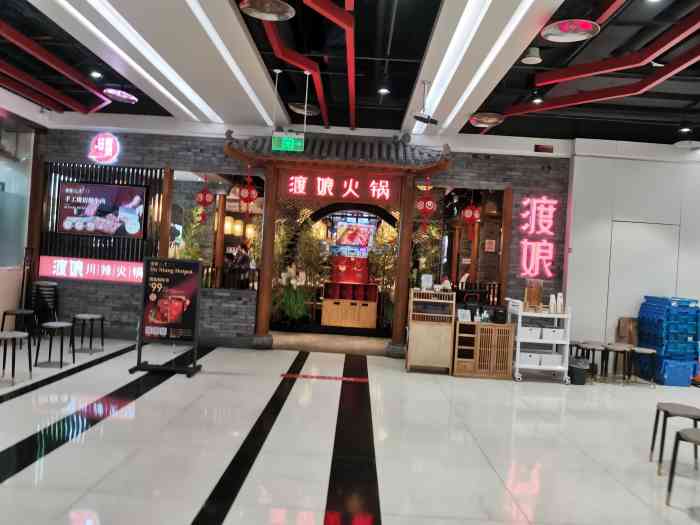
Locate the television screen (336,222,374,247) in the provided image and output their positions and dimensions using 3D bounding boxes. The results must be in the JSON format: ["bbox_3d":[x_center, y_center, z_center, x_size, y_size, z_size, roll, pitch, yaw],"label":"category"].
[{"bbox_3d":[0.094,-0.586,10.996,0.732,0.492,0.070,3,0,1],"label":"television screen"}]

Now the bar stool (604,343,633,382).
[{"bbox_3d":[3.480,1.335,6.840,0.325,0.455,0.325,3,0,1],"label":"bar stool"}]

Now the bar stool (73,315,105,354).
[{"bbox_3d":[-3.513,0.951,7.064,0.325,0.455,0.325,3,0,1],"label":"bar stool"}]

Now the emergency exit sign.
[{"bbox_3d":[-0.690,-1.353,5.903,0.360,0.202,0.040,3,0,1],"label":"emergency exit sign"}]

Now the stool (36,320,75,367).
[{"bbox_3d":[-3.401,0.964,6.083,0.325,0.455,0.325,3,0,1],"label":"stool"}]

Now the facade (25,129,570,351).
[{"bbox_3d":[-0.787,-0.256,7.737,7.903,3.152,0.900,3,0,1],"label":"facade"}]

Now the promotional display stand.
[{"bbox_3d":[-2.135,0.610,6.230,0.721,1.299,0.500,3,0,1],"label":"promotional display stand"}]

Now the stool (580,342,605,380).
[{"bbox_3d":[3.208,1.319,6.958,0.325,0.455,0.325,3,0,1],"label":"stool"}]

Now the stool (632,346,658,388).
[{"bbox_3d":[3.761,1.351,6.737,0.325,0.455,0.325,3,0,1],"label":"stool"}]

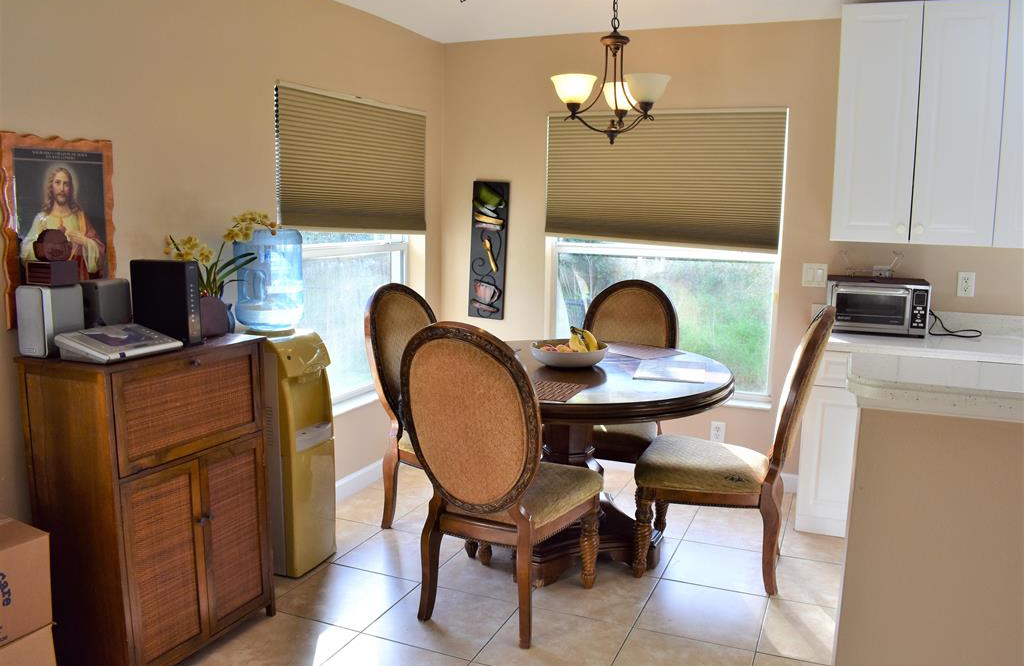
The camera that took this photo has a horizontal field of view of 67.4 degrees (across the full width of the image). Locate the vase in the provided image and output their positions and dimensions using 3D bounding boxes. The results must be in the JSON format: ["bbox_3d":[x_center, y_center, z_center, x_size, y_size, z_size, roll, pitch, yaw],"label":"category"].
[{"bbox_3d":[-1.061,-0.065,2.715,0.125,0.150,0.125,4,8,23],"label":"vase"}]

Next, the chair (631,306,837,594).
[{"bbox_3d":[0.902,0.432,3.117,0.715,1.125,0.525,4,8,22],"label":"chair"}]

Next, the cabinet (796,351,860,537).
[{"bbox_3d":[1.659,0.487,3.682,0.480,0.876,0.620,4,8,23],"label":"cabinet"}]

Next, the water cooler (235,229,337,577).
[{"bbox_3d":[-0.946,0.273,3.145,0.350,1.395,0.300,4,8,23],"label":"water cooler"}]

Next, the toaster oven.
[{"bbox_3d":[1.757,-0.124,3.702,0.415,0.245,0.290,4,8,23],"label":"toaster oven"}]

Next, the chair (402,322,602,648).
[{"bbox_3d":[-0.035,0.474,2.745,0.525,1.125,0.715,4,9,25],"label":"chair"}]

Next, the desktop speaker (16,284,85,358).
[{"bbox_3d":[-1.383,-0.040,2.301,0.125,0.207,0.125,4,8,23],"label":"desktop speaker"}]

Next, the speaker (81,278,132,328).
[{"bbox_3d":[-1.342,-0.069,2.523,0.125,0.205,0.125,4,8,23],"label":"speaker"}]

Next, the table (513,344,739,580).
[{"bbox_3d":[0.233,0.549,3.419,1.470,0.800,1.470,4,8,23],"label":"table"}]

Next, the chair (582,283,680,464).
[{"bbox_3d":[0.504,0.330,3.842,0.525,1.125,0.715,4,8,23],"label":"chair"}]

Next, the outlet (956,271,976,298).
[{"bbox_3d":[2.190,-0.233,3.699,0.074,0.116,0.010,4,8,23],"label":"outlet"}]

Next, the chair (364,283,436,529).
[{"bbox_3d":[-0.299,0.363,3.585,0.675,1.105,0.525,6,9,34],"label":"chair"}]

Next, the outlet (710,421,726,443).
[{"bbox_3d":[1.146,0.550,4.259,0.073,0.115,0.010,4,8,23],"label":"outlet"}]

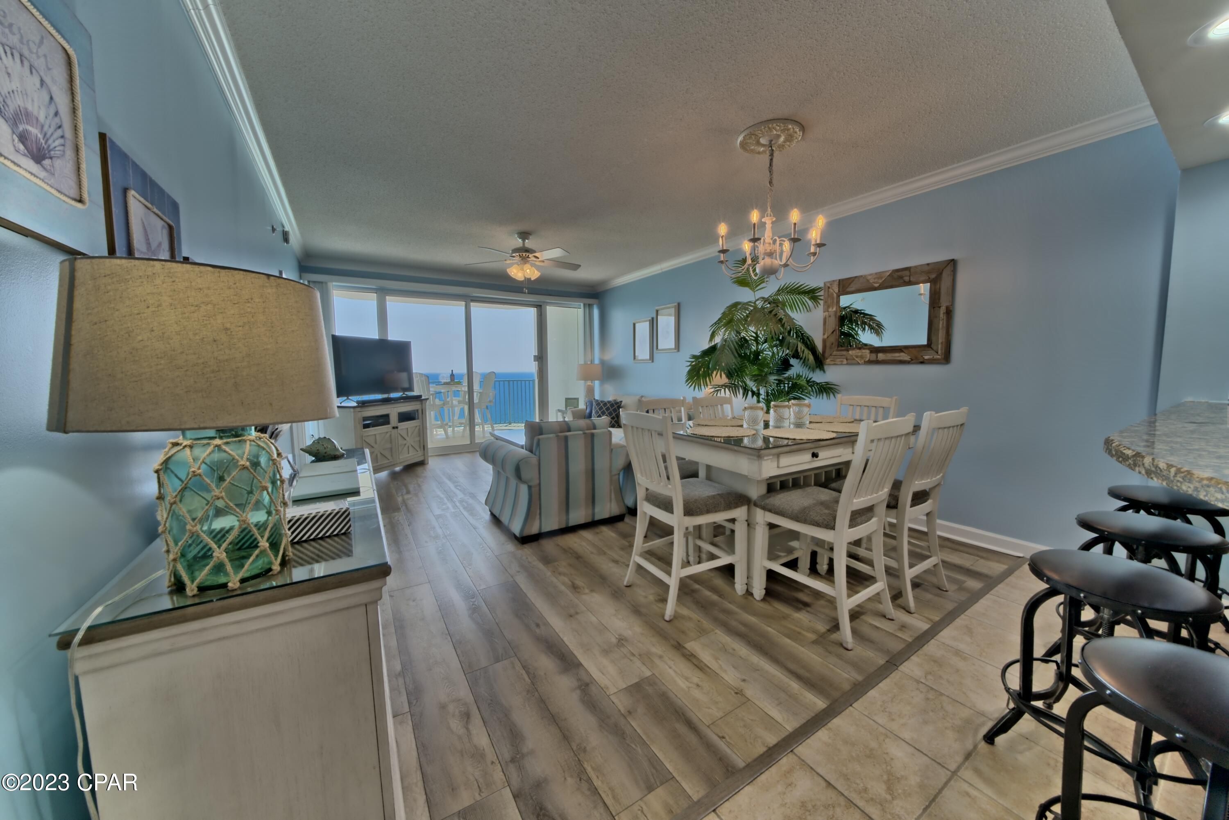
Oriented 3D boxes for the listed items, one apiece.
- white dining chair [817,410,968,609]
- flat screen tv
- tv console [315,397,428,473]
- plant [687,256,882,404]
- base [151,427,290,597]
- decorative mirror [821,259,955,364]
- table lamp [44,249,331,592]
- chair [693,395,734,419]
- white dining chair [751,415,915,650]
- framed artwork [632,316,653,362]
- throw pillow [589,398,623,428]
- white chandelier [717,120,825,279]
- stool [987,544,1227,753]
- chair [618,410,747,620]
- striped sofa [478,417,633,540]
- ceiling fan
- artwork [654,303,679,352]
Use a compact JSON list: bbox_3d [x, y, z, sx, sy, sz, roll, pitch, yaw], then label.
[{"bbox_3d":[1.593,0.501,2.379,0.475,1.055,0.565,-4,7,-33],"label":"white dining chair"},{"bbox_3d":[-2.900,-0.528,5.044,0.080,0.700,1.250,1,6,12],"label":"flat screen tv"},{"bbox_3d":[-2.850,0.352,4.989,0.500,0.885,1.240,1,6,12],"label":"tv console"},{"bbox_3d":[1.359,-0.241,3.688,1.150,2.280,1.150,-4,7,-33],"label":"plant"},{"bbox_3d":[-0.844,0.190,0.890,0.205,0.315,0.205,-4,6,-32],"label":"base"},{"bbox_3d":[2.234,-0.767,3.440,0.045,0.755,0.985,-4,6,-32],"label":"decorative mirror"},{"bbox_3d":[-0.776,0.038,0.805,0.415,0.595,0.415,-4,7,-33],"label":"table lamp"},{"bbox_3d":[0.968,0.447,3.215,0.470,1.055,0.575,-4,6,-31],"label":"chair"},{"bbox_3d":[1.122,0.545,2.152,0.470,1.055,0.575,-4,6,-32],"label":"white dining chair"},{"bbox_3d":[0.427,-1.022,6.107,0.030,0.630,0.460,-4,7,-33],"label":"framed artwork"},{"bbox_3d":[-0.107,0.057,6.163,0.440,0.430,0.150,-3,-6,-22],"label":"throw pillow"},{"bbox_3d":[1.008,-1.304,2.659,0.680,0.900,0.680,-4,7,-33],"label":"white chandelier"},{"bbox_3d":[1.539,0.824,1.286,0.440,0.655,0.440,-4,6,-32],"label":"stool"},{"bbox_3d":[0.374,0.516,2.316,0.565,1.055,0.475,-4,7,-33],"label":"chair"},{"bbox_3d":[-0.511,0.490,3.579,1.050,0.860,0.860,-4,7,-33],"label":"striped sofa"},{"bbox_3d":[-0.992,-1.668,4.506,1.290,0.530,1.290,-4,7,-33],"label":"ceiling fan"},{"bbox_3d":[0.738,-1.140,5.765,0.035,0.645,0.490,-4,6,-32],"label":"artwork"}]

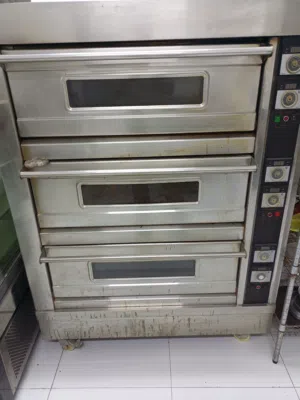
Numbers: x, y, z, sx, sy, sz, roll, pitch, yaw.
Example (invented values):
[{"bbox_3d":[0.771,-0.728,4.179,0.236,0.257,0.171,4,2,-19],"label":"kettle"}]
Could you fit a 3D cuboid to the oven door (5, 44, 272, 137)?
[{"bbox_3d":[-0.055,-0.397,1.070,0.914,0.300,0.050,-2,23,0],"label":"oven door"}]

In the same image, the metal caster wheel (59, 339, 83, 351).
[{"bbox_3d":[-0.460,0.796,1.671,0.115,0.110,0.100,-2,23,0],"label":"metal caster wheel"}]

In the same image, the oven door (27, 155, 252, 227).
[{"bbox_3d":[-0.042,-0.027,1.230,0.910,0.300,0.050,-2,23,0],"label":"oven door"}]

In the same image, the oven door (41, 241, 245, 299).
[{"bbox_3d":[-0.028,0.347,1.376,0.909,0.299,0.080,-2,23,0],"label":"oven door"}]

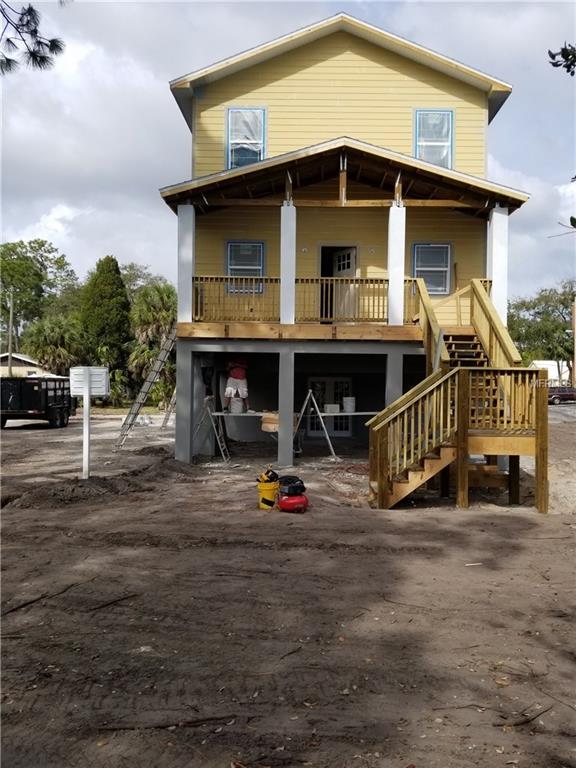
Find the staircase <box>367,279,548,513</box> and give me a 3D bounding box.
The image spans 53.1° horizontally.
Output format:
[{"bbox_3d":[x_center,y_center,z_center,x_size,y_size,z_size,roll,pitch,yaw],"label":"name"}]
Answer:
[{"bbox_3d":[2.740,-0.160,10.800,2.720,4.300,3.850,1,0,1],"label":"staircase"}]

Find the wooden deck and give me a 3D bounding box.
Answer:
[{"bbox_3d":[1.220,-1.160,13.530,7.350,0.340,1.560,1,0,1],"label":"wooden deck"}]

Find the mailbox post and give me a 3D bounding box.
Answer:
[{"bbox_3d":[-3.673,0.714,10.700,0.710,2.060,0.250,1,0,1],"label":"mailbox post"}]

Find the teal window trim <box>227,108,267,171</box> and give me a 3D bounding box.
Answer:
[{"bbox_3d":[-1.024,-6.000,14.300,0.960,1.680,0.100,1,0,1],"label":"teal window trim"}]

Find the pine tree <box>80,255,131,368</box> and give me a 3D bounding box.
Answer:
[{"bbox_3d":[-13.605,-4.063,43.000,3.700,11.000,3.700,1,0,1],"label":"pine tree"}]

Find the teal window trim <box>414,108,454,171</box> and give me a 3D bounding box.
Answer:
[{"bbox_3d":[3.639,-5.950,14.300,0.960,1.680,0.100,1,0,1],"label":"teal window trim"}]

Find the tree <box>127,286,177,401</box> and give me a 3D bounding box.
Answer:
[{"bbox_3d":[-9.867,-2.949,42.000,3.500,8.900,3.500,1,0,1],"label":"tree"}]

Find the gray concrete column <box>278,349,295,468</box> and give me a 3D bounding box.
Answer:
[{"bbox_3d":[-0.030,0.555,12.965,0.335,2.580,0.335,1,0,1],"label":"gray concrete column"}]

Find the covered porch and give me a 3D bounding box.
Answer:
[{"bbox_3d":[1.253,-3.152,13.400,8.000,4.350,1.850,1,0,1],"label":"covered porch"}]

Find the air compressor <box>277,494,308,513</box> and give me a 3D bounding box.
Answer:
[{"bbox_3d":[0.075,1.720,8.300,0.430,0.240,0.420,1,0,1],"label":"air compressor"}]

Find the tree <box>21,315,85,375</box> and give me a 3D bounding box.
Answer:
[{"bbox_3d":[-16.740,-1.670,41.000,4.400,6.400,4.400,1,0,1],"label":"tree"}]

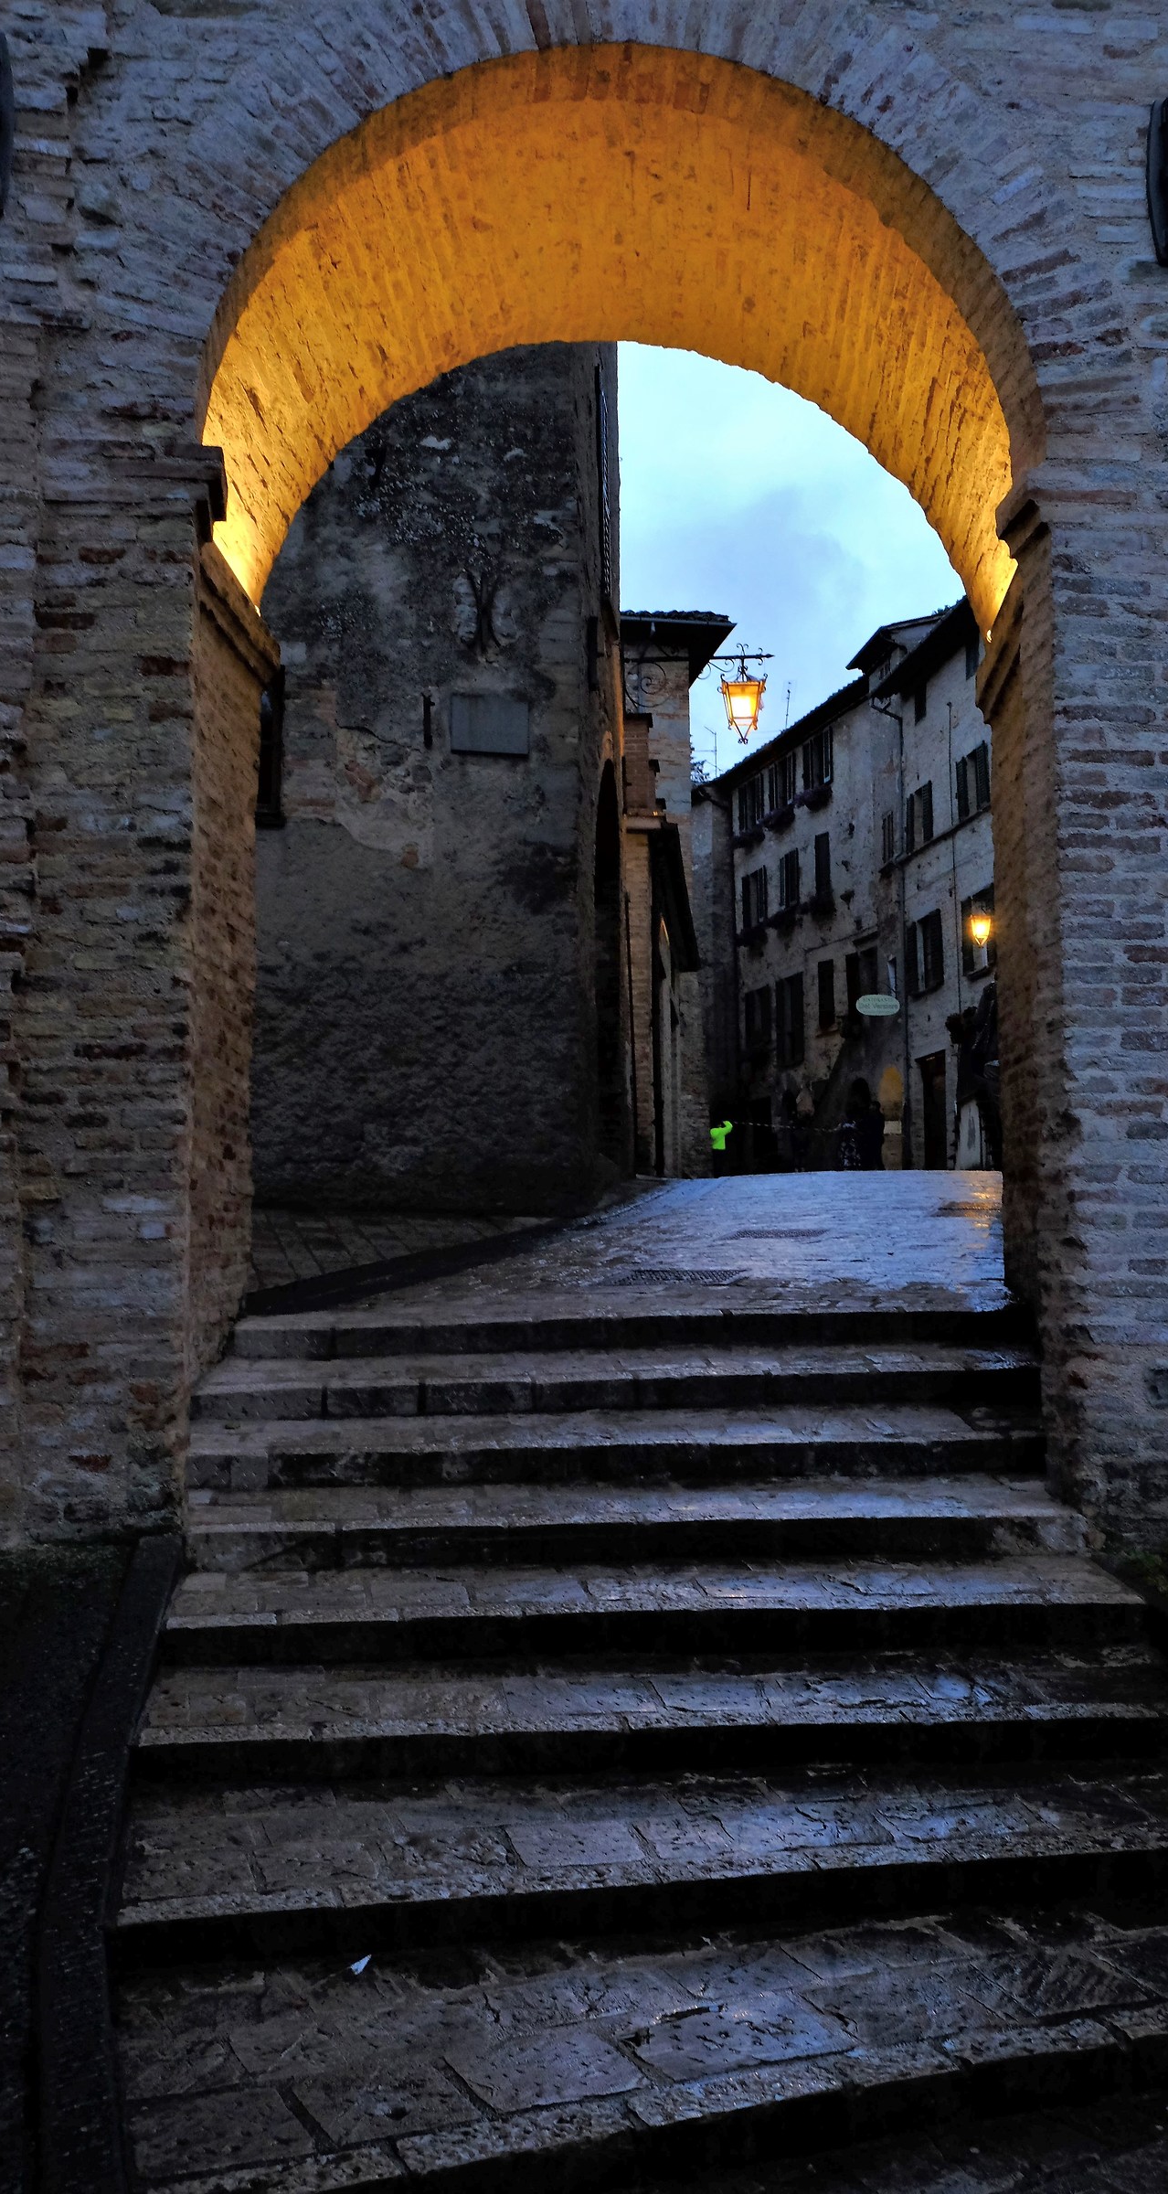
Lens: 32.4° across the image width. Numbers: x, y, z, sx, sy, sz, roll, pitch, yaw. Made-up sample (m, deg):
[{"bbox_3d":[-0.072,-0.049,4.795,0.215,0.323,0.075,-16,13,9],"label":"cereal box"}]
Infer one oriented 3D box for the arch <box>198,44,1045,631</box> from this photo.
[{"bbox_3d":[0.120,-2.713,7.641,2.880,1.570,1.800,0,-4,-3],"label":"arch"}]

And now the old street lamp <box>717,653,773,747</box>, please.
[{"bbox_3d":[1.643,-4.093,20.607,0.540,0.860,0.480,0,-4,6],"label":"old street lamp"}]

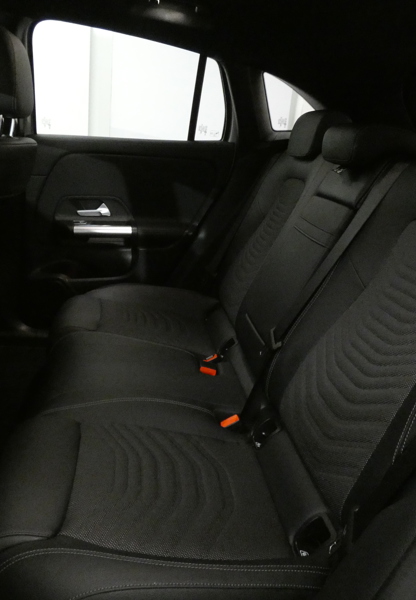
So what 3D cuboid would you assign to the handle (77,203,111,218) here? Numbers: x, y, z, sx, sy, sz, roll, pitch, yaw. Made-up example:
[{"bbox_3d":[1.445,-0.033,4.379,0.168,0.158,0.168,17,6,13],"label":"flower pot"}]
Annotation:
[{"bbox_3d":[-0.418,-0.327,1.690,0.118,0.047,0.030,1,20,-11],"label":"handle"}]

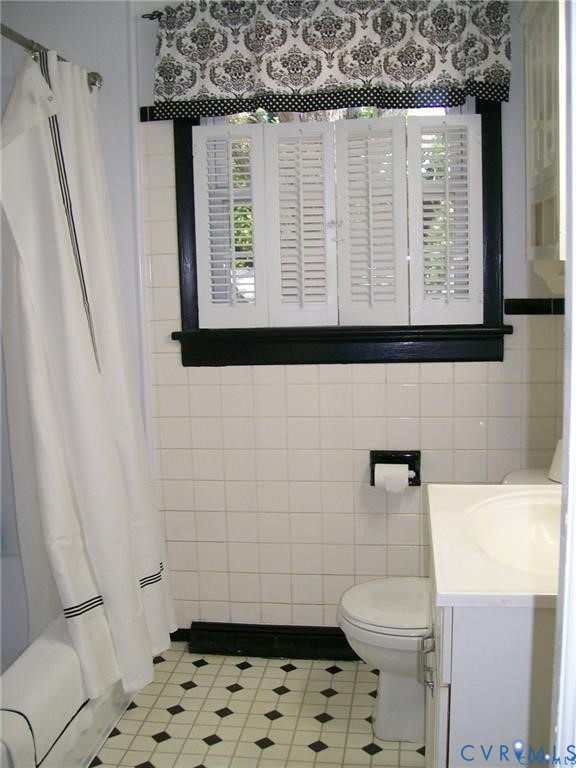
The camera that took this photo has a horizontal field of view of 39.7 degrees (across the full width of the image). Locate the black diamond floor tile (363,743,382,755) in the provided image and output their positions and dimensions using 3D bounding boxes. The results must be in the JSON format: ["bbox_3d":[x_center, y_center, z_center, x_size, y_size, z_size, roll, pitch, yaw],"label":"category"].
[{"bbox_3d":[0.235,1.016,2.217,0.042,0.008,0.042,-7,9,-36],"label":"black diamond floor tile"}]

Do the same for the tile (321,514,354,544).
[{"bbox_3d":[0.171,0.488,2.702,0.108,0.108,0.010,0,9,8],"label":"tile"}]

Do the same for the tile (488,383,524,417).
[{"bbox_3d":[0.704,0.051,2.580,0.109,0.108,0.009,0,7,8],"label":"tile"}]

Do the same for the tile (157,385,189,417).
[{"bbox_3d":[-0.386,0.059,2.728,0.108,0.108,0.009,-1,7,8],"label":"tile"}]

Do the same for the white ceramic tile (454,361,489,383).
[{"bbox_3d":[0.587,-0.038,2.556,0.108,0.070,0.009,0,8,8],"label":"white ceramic tile"}]

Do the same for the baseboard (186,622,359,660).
[{"bbox_3d":[0.017,0.871,2.721,0.710,0.088,0.100,-1,7,8],"label":"baseboard"}]

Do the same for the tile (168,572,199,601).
[{"bbox_3d":[-0.367,0.715,2.824,0.109,0.108,0.009,0,7,8],"label":"tile"}]

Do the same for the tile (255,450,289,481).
[{"bbox_3d":[-0.053,0.272,2.704,0.108,0.108,0.010,-1,8,8],"label":"tile"}]

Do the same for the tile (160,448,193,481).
[{"bbox_3d":[-0.377,0.276,2.742,0.108,0.108,0.010,0,9,8],"label":"tile"}]

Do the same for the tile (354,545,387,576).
[{"bbox_3d":[0.283,0.596,2.704,0.108,0.108,0.010,0,9,8],"label":"tile"}]

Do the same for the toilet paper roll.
[{"bbox_3d":[0.337,0.303,2.594,0.106,0.086,0.086,-1,8,8],"label":"toilet paper roll"}]

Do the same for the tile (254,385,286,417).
[{"bbox_3d":[-0.059,0.056,2.682,0.108,0.108,0.009,-1,7,8],"label":"tile"}]

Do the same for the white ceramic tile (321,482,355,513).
[{"bbox_3d":[0.168,0.382,2.697,0.108,0.108,0.009,0,7,7],"label":"white ceramic tile"}]

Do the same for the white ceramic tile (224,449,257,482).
[{"bbox_3d":[-0.162,0.273,2.719,0.108,0.108,0.010,-1,8,8],"label":"white ceramic tile"}]

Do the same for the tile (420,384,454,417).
[{"bbox_3d":[0.486,0.051,2.605,0.108,0.108,0.009,-1,7,8],"label":"tile"}]

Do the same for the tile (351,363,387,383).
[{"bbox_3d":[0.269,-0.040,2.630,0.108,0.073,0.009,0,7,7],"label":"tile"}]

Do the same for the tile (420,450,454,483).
[{"bbox_3d":[0.492,0.268,2.632,0.108,0.108,0.009,-1,7,8],"label":"tile"}]

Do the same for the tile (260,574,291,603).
[{"bbox_3d":[-0.040,0.704,2.752,0.108,0.108,0.009,0,8,8],"label":"tile"}]

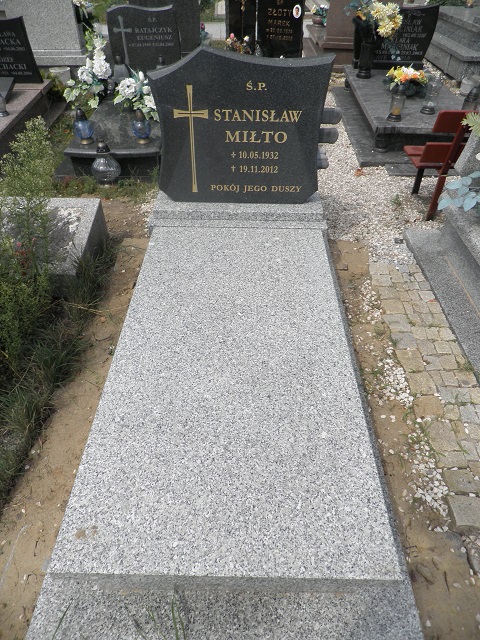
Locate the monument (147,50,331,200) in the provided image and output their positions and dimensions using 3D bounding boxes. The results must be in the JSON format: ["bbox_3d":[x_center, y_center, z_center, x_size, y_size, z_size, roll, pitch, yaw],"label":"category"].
[{"bbox_3d":[0.001,-0.926,2.170,0.850,0.705,0.092,1,38,0],"label":"monument"}]

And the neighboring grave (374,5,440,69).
[{"bbox_3d":[1.455,-2.735,4.284,0.750,0.540,0.140,2,43,1],"label":"neighboring grave"}]

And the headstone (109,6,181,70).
[{"bbox_3d":[-0.827,-2.453,3.924,0.600,0.550,0.110,1,43,0],"label":"headstone"}]

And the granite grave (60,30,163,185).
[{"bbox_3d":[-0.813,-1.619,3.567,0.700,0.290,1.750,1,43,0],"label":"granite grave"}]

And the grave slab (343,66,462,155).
[{"bbox_3d":[1.465,-1.924,3.945,0.880,0.190,1.750,2,43,1],"label":"grave slab"}]

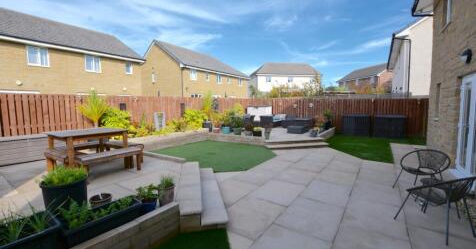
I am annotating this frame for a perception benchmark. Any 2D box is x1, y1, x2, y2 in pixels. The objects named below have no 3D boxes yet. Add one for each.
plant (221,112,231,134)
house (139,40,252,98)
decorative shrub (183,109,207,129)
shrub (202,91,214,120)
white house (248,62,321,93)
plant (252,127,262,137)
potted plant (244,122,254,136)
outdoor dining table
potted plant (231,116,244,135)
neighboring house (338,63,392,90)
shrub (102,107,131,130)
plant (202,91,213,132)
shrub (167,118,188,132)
[{"bbox_3d":[-0.633,-0.051,10.050,0.500,1.100,0.500,-2,4,0],"label":"plant"},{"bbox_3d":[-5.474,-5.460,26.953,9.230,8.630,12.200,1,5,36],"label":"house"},{"bbox_3d":[-2.150,-0.247,9.800,1.150,1.090,1.000,-2,4,-12],"label":"decorative shrub"},{"bbox_3d":[-1.562,-0.913,10.500,0.600,1.770,0.600,-2,4,-8],"label":"shrub"},{"bbox_3d":[8.653,-8.415,40.395,12.000,8.200,7.800,-2,4,-10],"label":"white house"},{"bbox_3d":[0.875,0.314,8.900,0.430,0.450,0.420,-2,4,0],"label":"plant"},{"bbox_3d":[0.528,0.230,9.100,0.460,0.640,0.450,-2,4,0],"label":"potted plant"},{"bbox_3d":[-3.449,0.561,4.619,1.500,0.770,1.100,2,5,36],"label":"outdoor dining table"},{"bbox_3d":[-0.024,0.048,9.600,0.660,0.860,0.640,-2,4,0],"label":"potted plant"},{"bbox_3d":[30.577,-9.555,45.755,9.000,8.500,9.900,-3,4,-22],"label":"neighboring house"},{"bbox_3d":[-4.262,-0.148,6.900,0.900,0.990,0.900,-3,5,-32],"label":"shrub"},{"bbox_3d":[-1.630,-0.695,10.600,0.550,2.200,0.550,-2,4,0],"label":"plant"},{"bbox_3d":[-2.898,0.048,9.500,1.030,0.680,0.850,-2,4,0],"label":"shrub"}]

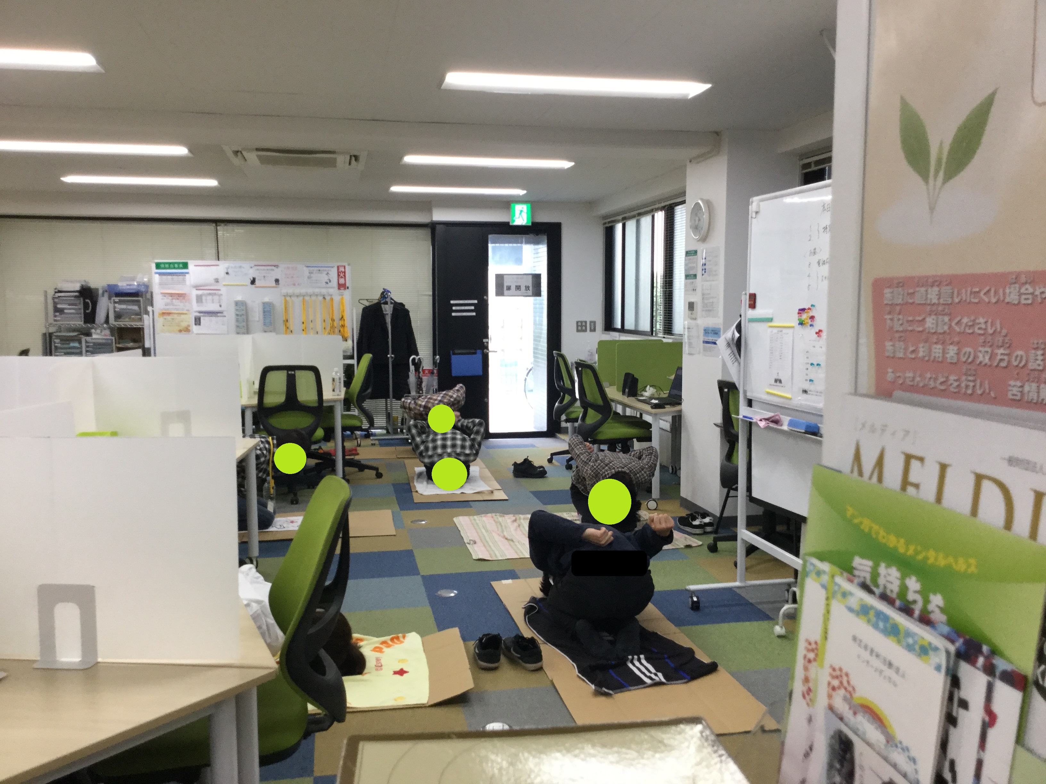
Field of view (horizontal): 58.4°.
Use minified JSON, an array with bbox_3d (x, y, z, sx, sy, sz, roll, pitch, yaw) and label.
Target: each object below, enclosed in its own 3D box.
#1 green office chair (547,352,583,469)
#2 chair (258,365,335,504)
[{"bbox_3d":[0.557,0.144,8.129,0.640,0.980,0.640,-1,6,-11],"label":"green office chair"},{"bbox_3d":[-1.678,0.279,6.833,0.600,0.975,0.620,-1,6,-13],"label":"chair"}]

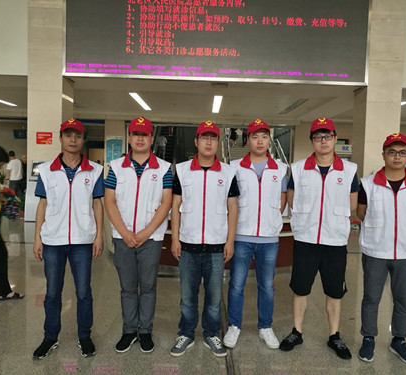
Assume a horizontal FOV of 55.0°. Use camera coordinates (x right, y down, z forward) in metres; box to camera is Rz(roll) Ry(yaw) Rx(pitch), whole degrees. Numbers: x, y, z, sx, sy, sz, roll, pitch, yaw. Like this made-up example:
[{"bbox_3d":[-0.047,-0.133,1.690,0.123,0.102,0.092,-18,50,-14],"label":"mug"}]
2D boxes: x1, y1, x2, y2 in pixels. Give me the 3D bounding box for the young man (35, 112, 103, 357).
[{"bbox_3d":[-0.987,0.364,2.884,0.500,1.730,0.330,1,3,-15],"label":"young man"}]

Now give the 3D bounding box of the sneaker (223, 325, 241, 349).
[{"bbox_3d":[0.245,1.193,3.192,0.108,0.115,0.285,3,3,17],"label":"sneaker"}]

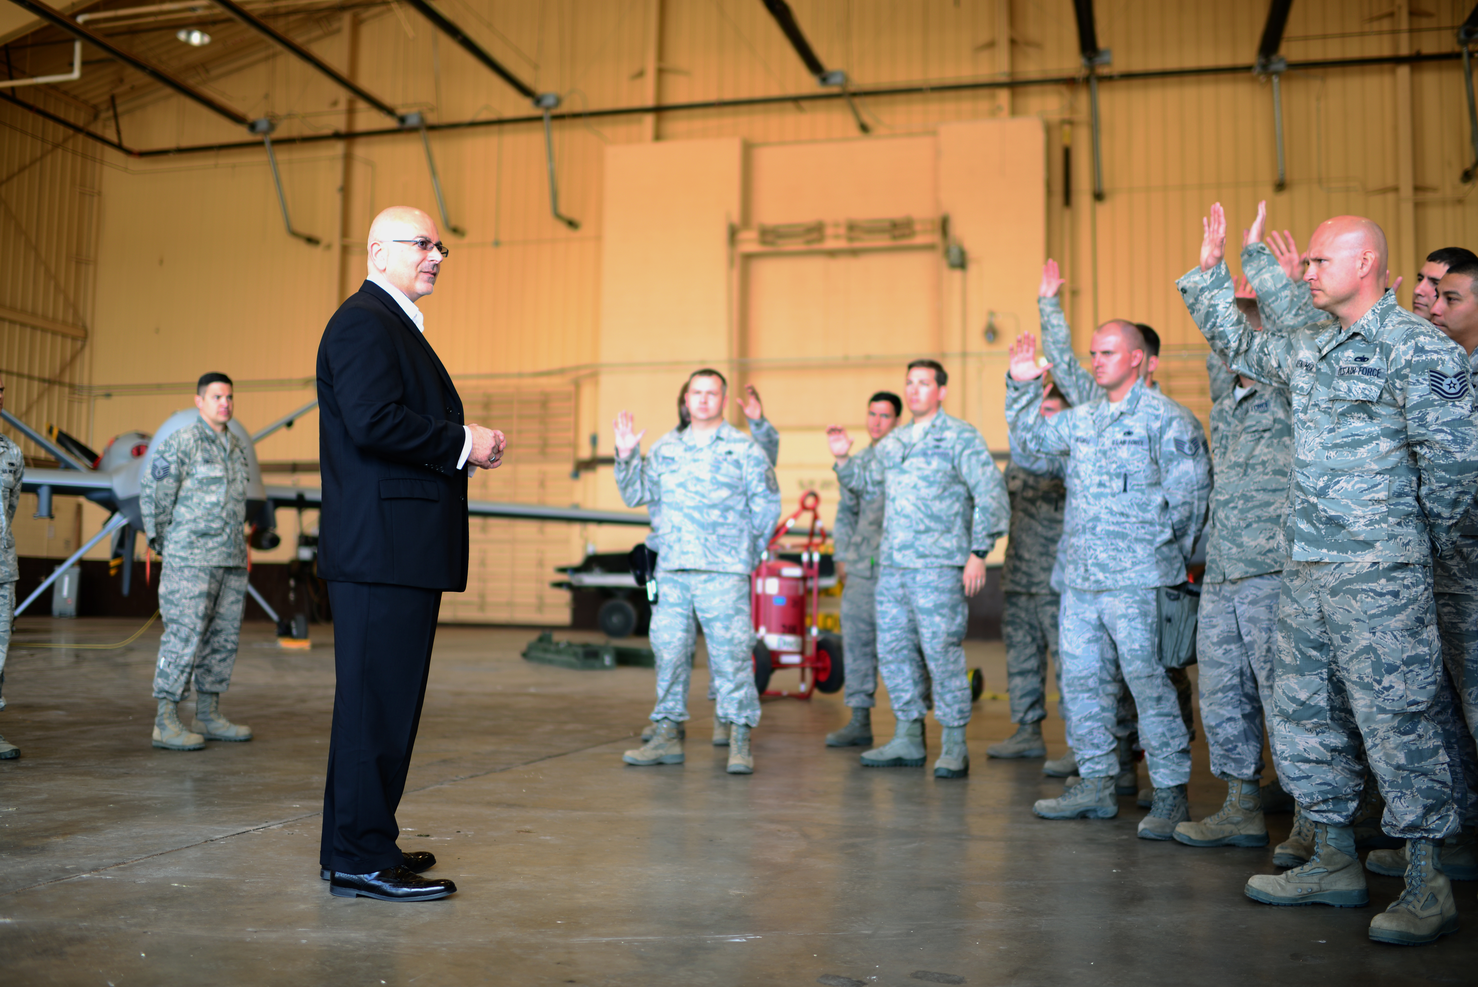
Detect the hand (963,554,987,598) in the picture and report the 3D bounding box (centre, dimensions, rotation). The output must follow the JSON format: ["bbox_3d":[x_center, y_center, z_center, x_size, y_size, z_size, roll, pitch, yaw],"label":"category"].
[{"bbox_3d":[1.050,0.365,6.391,0.100,0.190,0.080,2,-4,-10],"label":"hand"}]

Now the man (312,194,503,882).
[{"bbox_3d":[-0.888,0.129,3.839,0.510,1.813,0.560,1,-4,5],"label":"man"}]

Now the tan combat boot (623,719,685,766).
[{"bbox_3d":[-0.379,1.096,6.439,0.285,0.225,0.108,1,-3,-5],"label":"tan combat boot"}]

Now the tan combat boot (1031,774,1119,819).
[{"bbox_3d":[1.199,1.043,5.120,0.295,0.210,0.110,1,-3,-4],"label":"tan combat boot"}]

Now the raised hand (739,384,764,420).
[{"bbox_3d":[0.065,-0.470,7.399,0.115,0.180,0.080,-1,-4,25],"label":"raised hand"}]

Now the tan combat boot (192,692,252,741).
[{"bbox_3d":[-2.591,1.111,7.219,0.300,0.240,0.108,0,-3,11],"label":"tan combat boot"}]

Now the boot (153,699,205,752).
[{"bbox_3d":[-2.663,1.089,6.835,0.298,0.240,0.108,-1,-3,23],"label":"boot"}]

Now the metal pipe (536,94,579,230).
[{"bbox_3d":[-3.437,-6.348,27.733,0.320,2.200,1.600,0,-4,15],"label":"metal pipe"}]

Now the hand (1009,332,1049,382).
[{"bbox_3d":[1.032,-0.485,5.120,0.140,0.180,0.065,0,-3,15],"label":"hand"}]

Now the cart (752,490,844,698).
[{"bbox_3d":[0.380,0.700,9.946,0.700,1.420,0.650,2,-3,-18],"label":"cart"}]

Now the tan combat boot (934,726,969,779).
[{"bbox_3d":[0.940,1.118,6.356,0.115,0.240,0.300,0,-4,14],"label":"tan combat boot"}]

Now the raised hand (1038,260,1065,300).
[{"bbox_3d":[1.271,-0.874,5.850,0.110,0.170,0.065,-1,-3,18],"label":"raised hand"}]

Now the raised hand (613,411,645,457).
[{"bbox_3d":[-0.495,-0.267,6.452,0.140,0.205,0.060,1,-4,2],"label":"raised hand"}]

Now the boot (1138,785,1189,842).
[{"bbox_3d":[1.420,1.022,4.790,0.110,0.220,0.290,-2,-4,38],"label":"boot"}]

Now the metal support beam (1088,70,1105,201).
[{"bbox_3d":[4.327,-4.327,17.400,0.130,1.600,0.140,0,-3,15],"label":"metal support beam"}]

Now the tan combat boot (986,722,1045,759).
[{"bbox_3d":[1.360,1.177,7.079,0.285,0.235,0.115,2,-4,-10],"label":"tan combat boot"}]

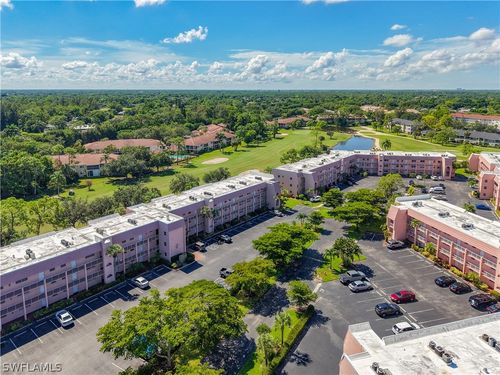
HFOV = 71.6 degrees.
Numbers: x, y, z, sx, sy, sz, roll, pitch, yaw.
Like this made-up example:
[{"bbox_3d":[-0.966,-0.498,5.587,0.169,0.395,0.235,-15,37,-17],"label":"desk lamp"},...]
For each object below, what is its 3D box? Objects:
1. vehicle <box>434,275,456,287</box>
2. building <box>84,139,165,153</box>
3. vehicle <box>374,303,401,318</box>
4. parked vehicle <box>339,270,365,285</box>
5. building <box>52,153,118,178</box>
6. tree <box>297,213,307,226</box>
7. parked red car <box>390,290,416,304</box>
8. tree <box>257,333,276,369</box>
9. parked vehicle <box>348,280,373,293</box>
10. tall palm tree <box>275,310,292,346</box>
[{"bbox_3d":[43.136,20.732,76.391,4.550,1.650,1.880,-5,16,-17],"label":"vehicle"},{"bbox_3d":[-80.500,-26.364,229.970,47.000,9.000,21.000,-4,16,-13],"label":"building"},{"bbox_3d":[25.658,22.605,64.381,4.500,1.620,1.840,-4,16,-14],"label":"vehicle"},{"bbox_3d":[23.173,20.257,77.709,5.600,1.850,1.980,-5,16,-17],"label":"parked vehicle"},{"bbox_3d":[-83.500,-12.531,180.882,31.500,9.000,19.000,-2,16,-8],"label":"building"},{"bbox_3d":[15.888,9.686,104.260,3.100,4.900,3.100,0,16,0],"label":"tree"},{"bbox_3d":[30.378,21.470,68.732,4.600,1.450,1.800,-4,16,-14],"label":"parked red car"},{"bbox_3d":[2.522,24.172,51.273,3.000,5.700,3.000,0,16,0],"label":"tree"},{"bbox_3d":[23.864,21.337,74.577,4.650,1.470,1.830,-5,16,-17],"label":"parked vehicle"},{"bbox_3d":[5.570,23.450,57.438,2.900,6.700,2.900,0,16,0],"label":"tall palm tree"}]

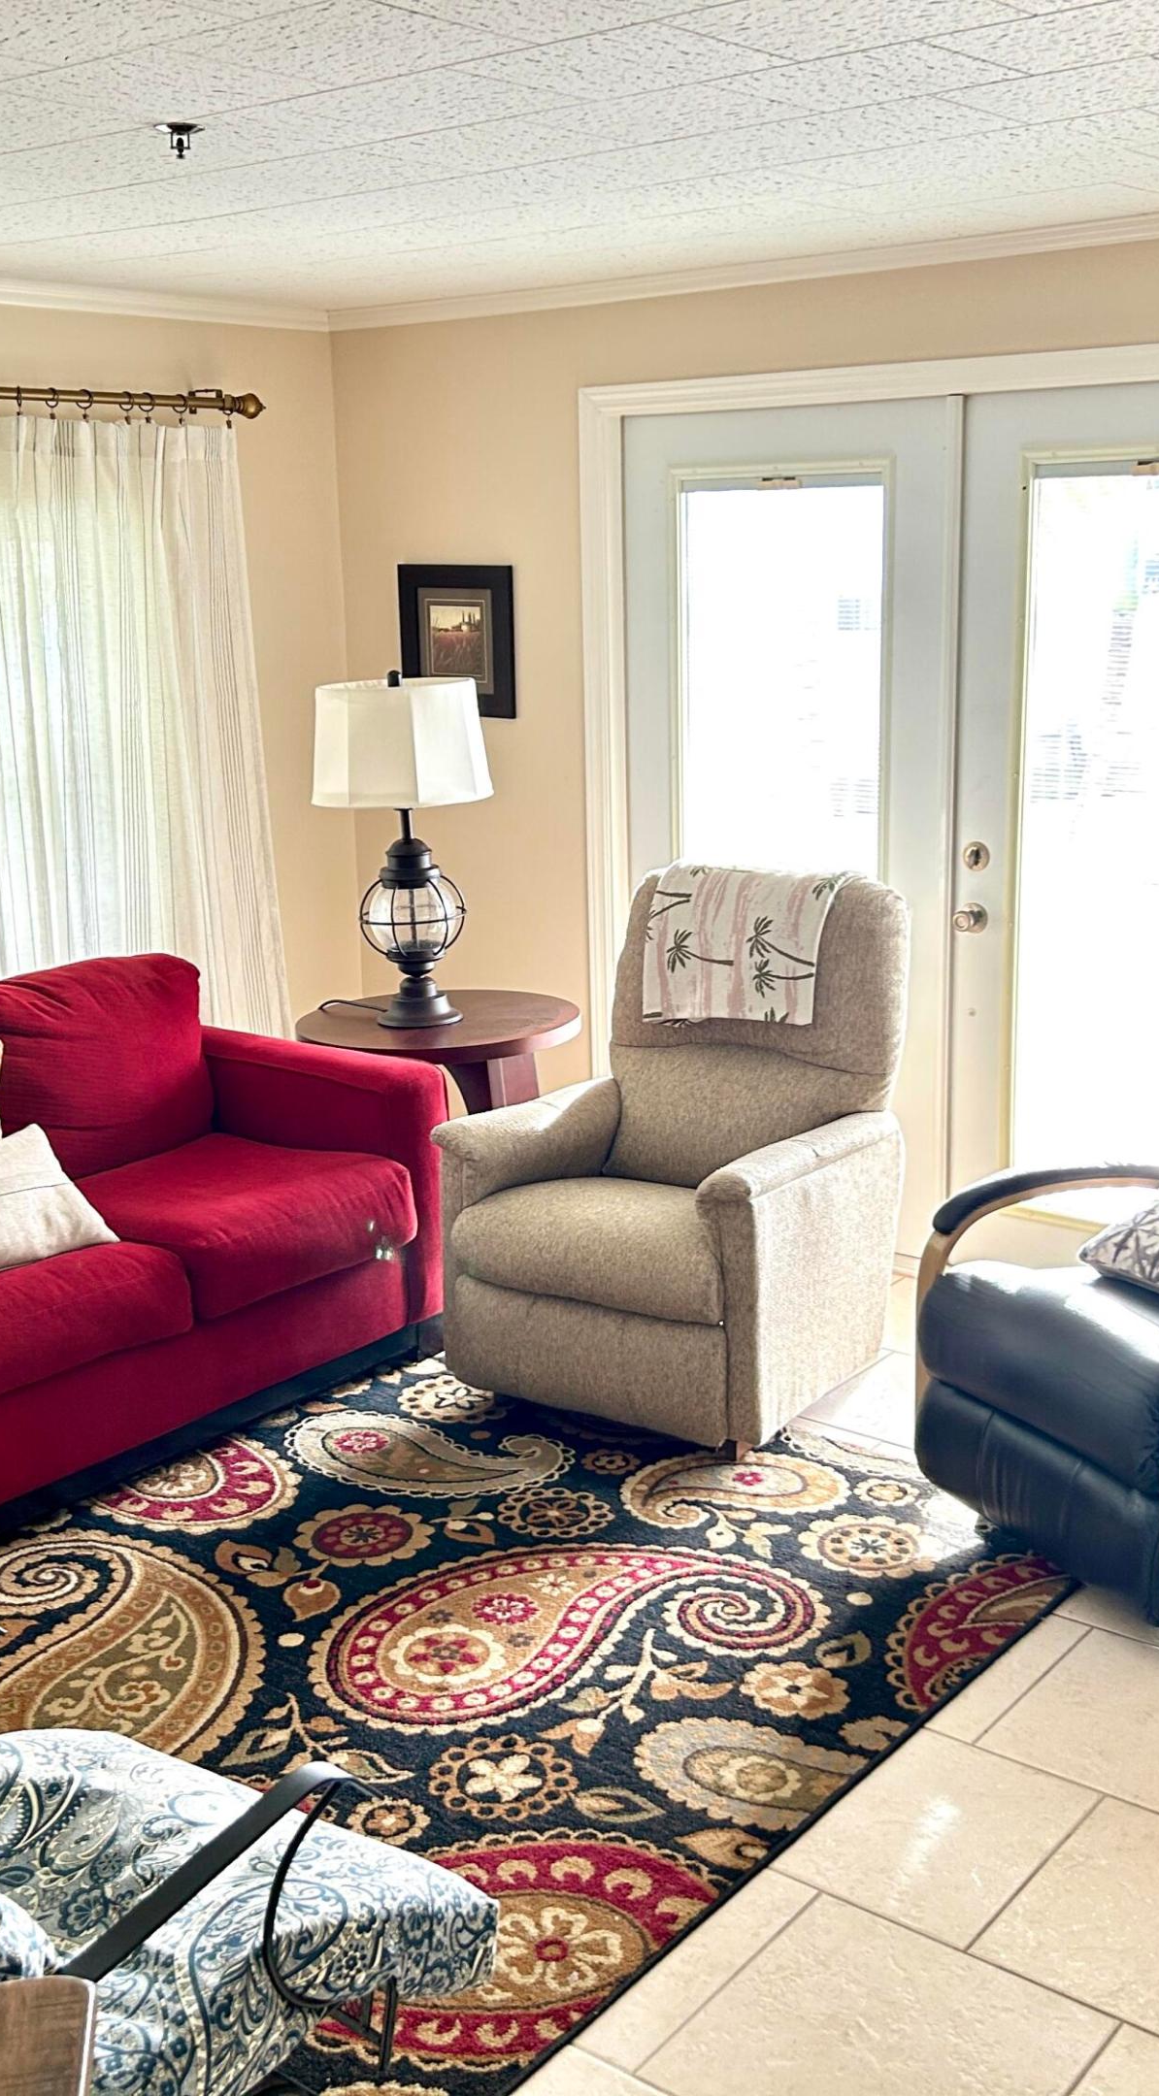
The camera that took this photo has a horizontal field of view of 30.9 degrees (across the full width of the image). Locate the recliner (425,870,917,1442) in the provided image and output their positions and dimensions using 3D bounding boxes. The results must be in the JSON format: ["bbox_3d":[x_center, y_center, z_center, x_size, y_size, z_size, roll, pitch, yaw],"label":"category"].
[{"bbox_3d":[0.239,0.192,4.554,0.780,1.070,0.870,9,17,37],"label":"recliner"}]

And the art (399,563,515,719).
[{"bbox_3d":[-0.331,-1.098,5.660,0.390,0.400,0.025,9,17,37],"label":"art"}]

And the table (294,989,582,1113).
[{"bbox_3d":[-0.355,0.222,5.439,0.730,0.620,0.730,-1,14,0],"label":"table"}]

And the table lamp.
[{"bbox_3d":[-0.421,-0.507,5.289,0.450,0.870,0.450,9,17,37],"label":"table lamp"}]

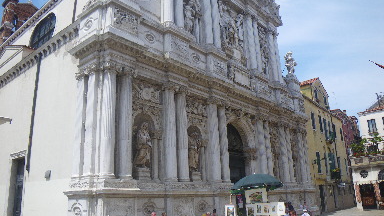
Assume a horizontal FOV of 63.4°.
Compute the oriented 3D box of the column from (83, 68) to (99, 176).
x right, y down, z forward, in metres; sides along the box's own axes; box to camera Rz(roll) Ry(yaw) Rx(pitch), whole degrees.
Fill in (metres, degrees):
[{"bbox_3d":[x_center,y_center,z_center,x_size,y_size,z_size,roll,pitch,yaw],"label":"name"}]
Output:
[{"bbox_3d":[-4.178,0.445,12.750,0.593,4.836,0.593,-15,-21,39],"label":"column"}]

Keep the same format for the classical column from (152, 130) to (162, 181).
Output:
[{"bbox_3d":[-1.682,2.212,14.367,0.340,2.297,0.340,-15,-21,39],"label":"classical column"}]

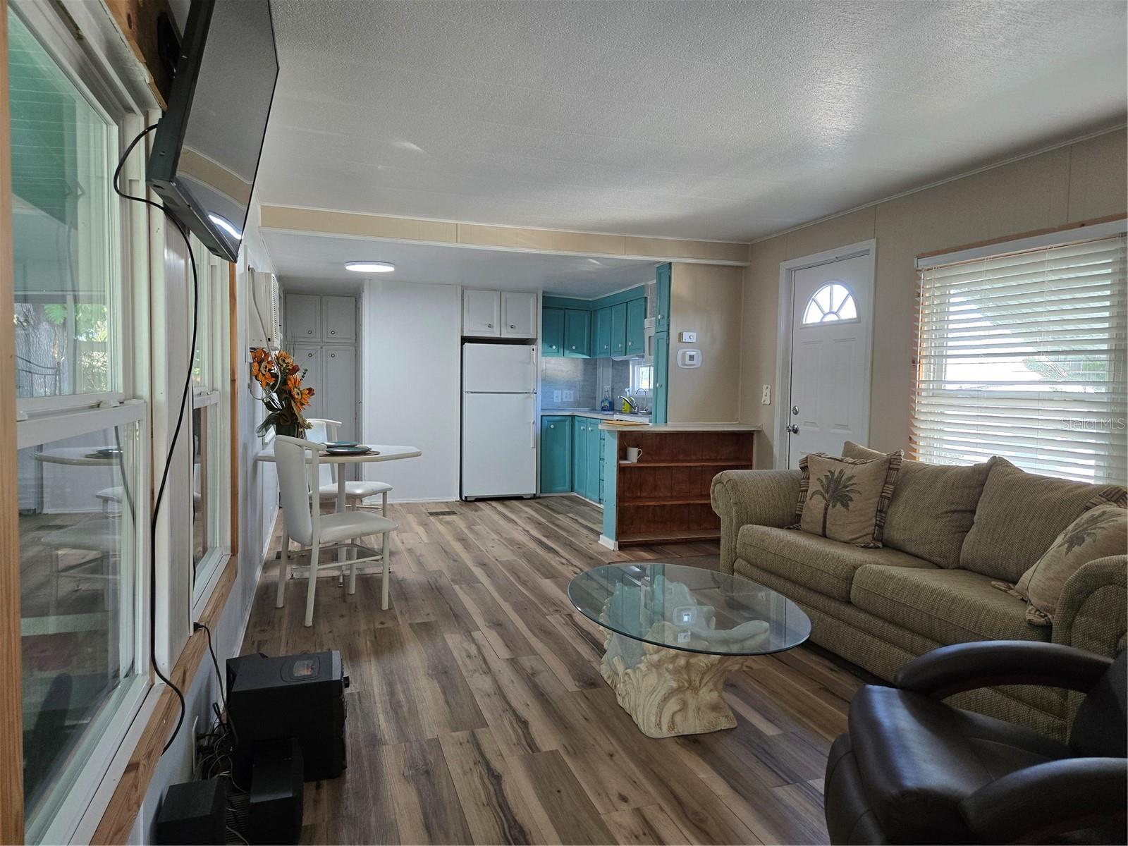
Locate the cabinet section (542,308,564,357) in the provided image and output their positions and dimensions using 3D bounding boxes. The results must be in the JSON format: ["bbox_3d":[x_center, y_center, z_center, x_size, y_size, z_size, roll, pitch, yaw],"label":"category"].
[{"bbox_3d":[-0.193,-1.024,8.578,0.322,0.544,0.310,0,3,-18],"label":"cabinet section"}]

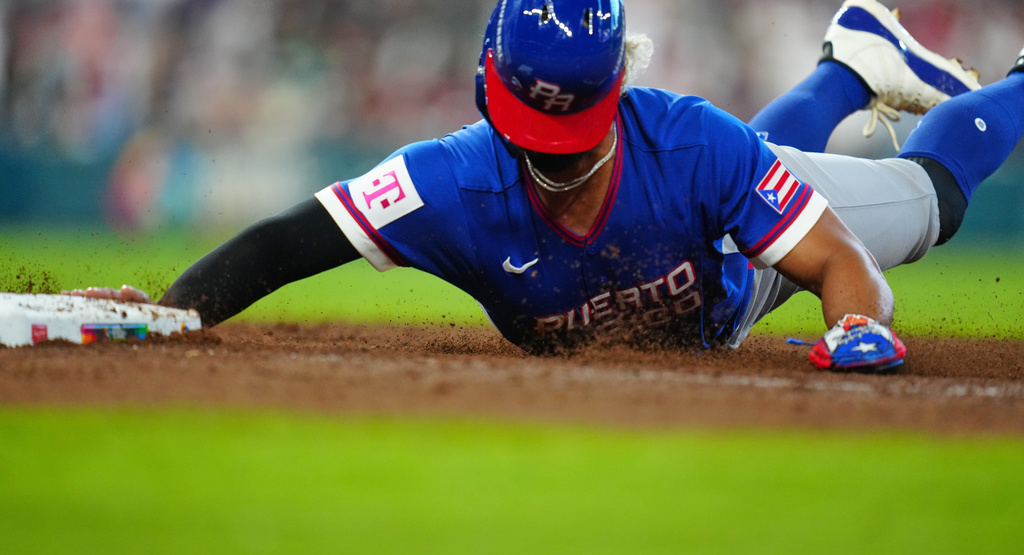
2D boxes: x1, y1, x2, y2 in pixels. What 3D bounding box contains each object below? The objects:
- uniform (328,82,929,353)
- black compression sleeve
[{"bbox_3d":[0.232,-0.086,18.420,0.820,0.430,1.080,-5,-14,24],"label":"uniform"},{"bbox_3d":[-0.392,-0.031,18.300,0.400,0.140,0.120,-29,0,16],"label":"black compression sleeve"}]

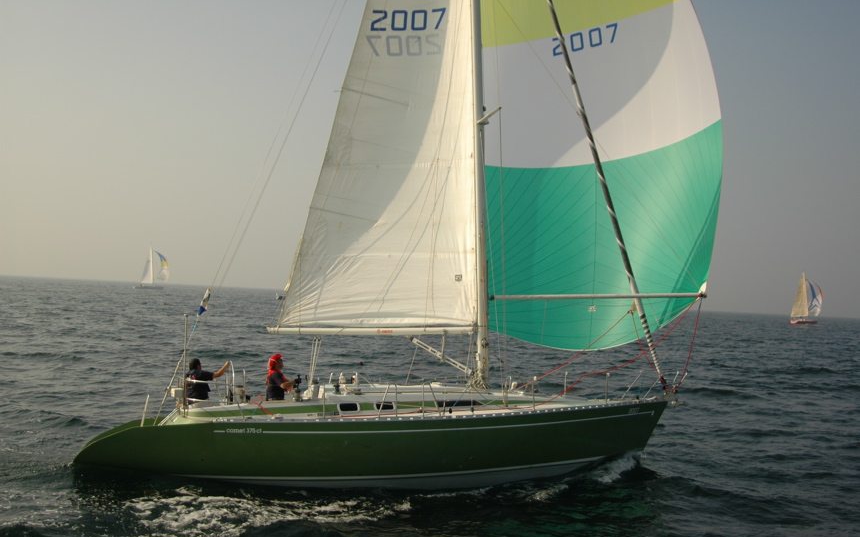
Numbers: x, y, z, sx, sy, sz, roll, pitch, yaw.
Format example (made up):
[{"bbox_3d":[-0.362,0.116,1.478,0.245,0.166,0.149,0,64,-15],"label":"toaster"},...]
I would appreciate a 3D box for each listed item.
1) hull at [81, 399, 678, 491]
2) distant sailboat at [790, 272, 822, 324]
[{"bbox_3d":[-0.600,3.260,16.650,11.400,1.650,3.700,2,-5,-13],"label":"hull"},{"bbox_3d":[122.901,9.552,280.000,12.500,17.000,4.400,4,-2,-31],"label":"distant sailboat"}]

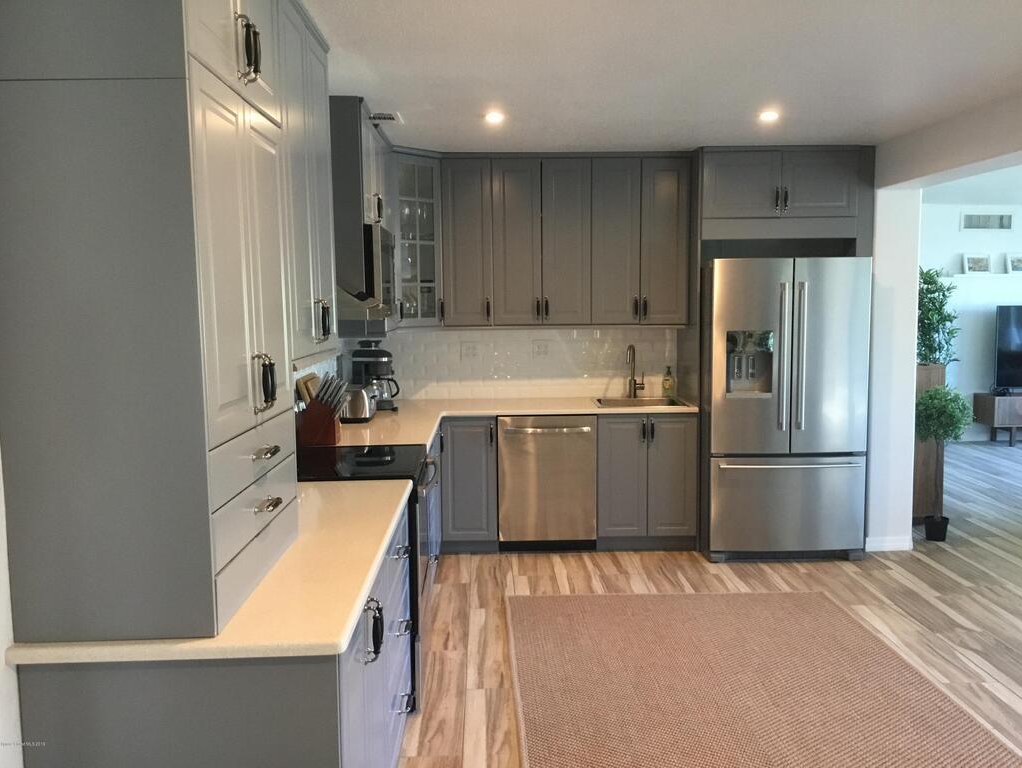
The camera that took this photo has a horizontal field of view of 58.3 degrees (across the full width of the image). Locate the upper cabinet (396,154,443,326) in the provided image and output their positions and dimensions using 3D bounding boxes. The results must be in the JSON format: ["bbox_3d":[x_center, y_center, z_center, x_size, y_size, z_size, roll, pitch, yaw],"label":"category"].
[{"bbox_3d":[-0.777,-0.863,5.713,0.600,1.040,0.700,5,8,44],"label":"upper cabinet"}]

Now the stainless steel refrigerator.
[{"bbox_3d":[1.615,0.132,5.688,0.912,1.786,0.840,-1,5,-1],"label":"stainless steel refrigerator"}]

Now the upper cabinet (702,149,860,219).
[{"bbox_3d":[1.586,-1.209,5.706,0.915,0.390,0.620,-1,5,-1],"label":"upper cabinet"}]

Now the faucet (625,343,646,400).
[{"bbox_3d":[0.799,-0.066,5.849,0.100,0.342,0.220,1,5,13],"label":"faucet"}]

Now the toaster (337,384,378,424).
[{"bbox_3d":[-0.921,0.112,5.166,0.285,0.192,0.270,-1,6,-1],"label":"toaster"}]

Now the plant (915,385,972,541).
[{"bbox_3d":[2.756,0.502,5.857,0.380,0.991,0.380,-1,5,-1],"label":"plant"}]

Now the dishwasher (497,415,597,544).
[{"bbox_3d":[0.218,0.572,5.856,0.600,0.821,0.605,-1,6,-1],"label":"dishwasher"}]

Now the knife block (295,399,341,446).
[{"bbox_3d":[-0.894,0.171,4.220,0.200,0.208,0.115,-1,5,-1],"label":"knife block"}]

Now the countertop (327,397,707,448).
[{"bbox_3d":[0.021,0.206,5.232,2.240,0.033,1.846,-1,6,-1],"label":"countertop"}]

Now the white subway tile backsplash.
[{"bbox_3d":[0.018,-0.144,6.122,2.195,0.484,0.020,-1,6,-1],"label":"white subway tile backsplash"}]

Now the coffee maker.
[{"bbox_3d":[-0.817,-0.051,5.512,0.285,0.406,0.190,0,5,7],"label":"coffee maker"}]

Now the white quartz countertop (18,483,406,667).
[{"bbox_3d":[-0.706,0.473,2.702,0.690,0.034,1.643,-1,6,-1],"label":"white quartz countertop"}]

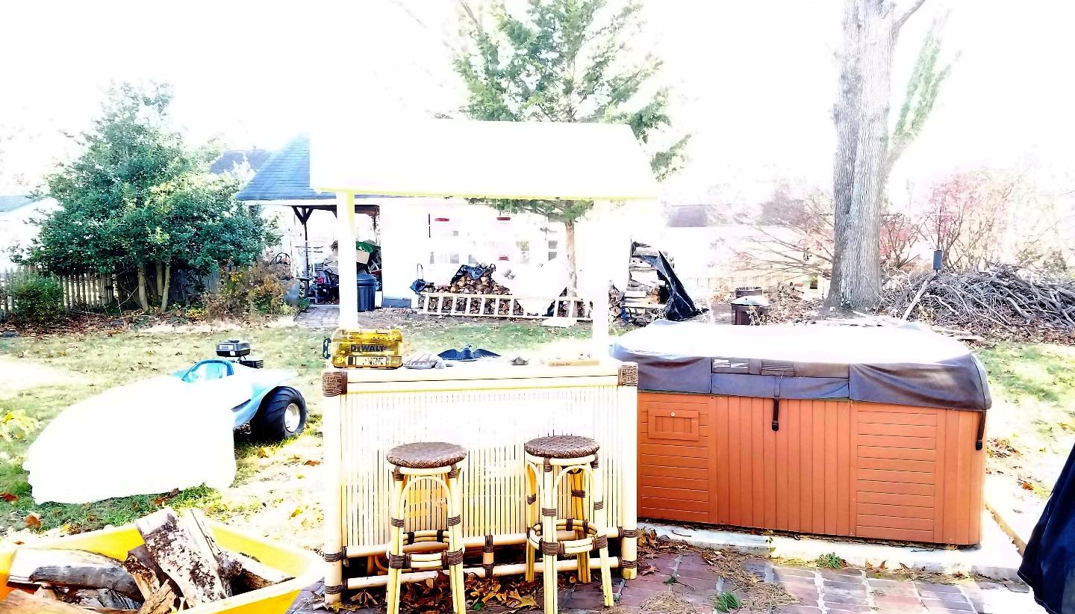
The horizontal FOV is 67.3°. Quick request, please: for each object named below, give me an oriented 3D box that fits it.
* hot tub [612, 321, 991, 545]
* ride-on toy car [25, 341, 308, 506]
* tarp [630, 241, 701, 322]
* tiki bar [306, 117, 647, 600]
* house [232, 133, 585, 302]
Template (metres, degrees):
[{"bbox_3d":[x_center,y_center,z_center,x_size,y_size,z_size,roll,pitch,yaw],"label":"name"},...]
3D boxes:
[{"bbox_3d":[1.687,0.725,5.656,2.200,1.060,2.150,1,2,17],"label":"hot tub"},{"bbox_3d":[-2.570,0.720,5.920,1.170,0.770,2.150,0,4,0],"label":"ride-on toy car"},{"bbox_3d":[2.330,-0.501,14.491,1.250,1.400,1.100,0,2,9],"label":"tarp"},{"bbox_3d":[-0.279,0.176,4.304,1.740,2.350,0.950,0,2,-13],"label":"tiki bar"},{"bbox_3d":[-2.103,-2.325,20.948,8.400,4.500,7.200,0,2,9],"label":"house"}]

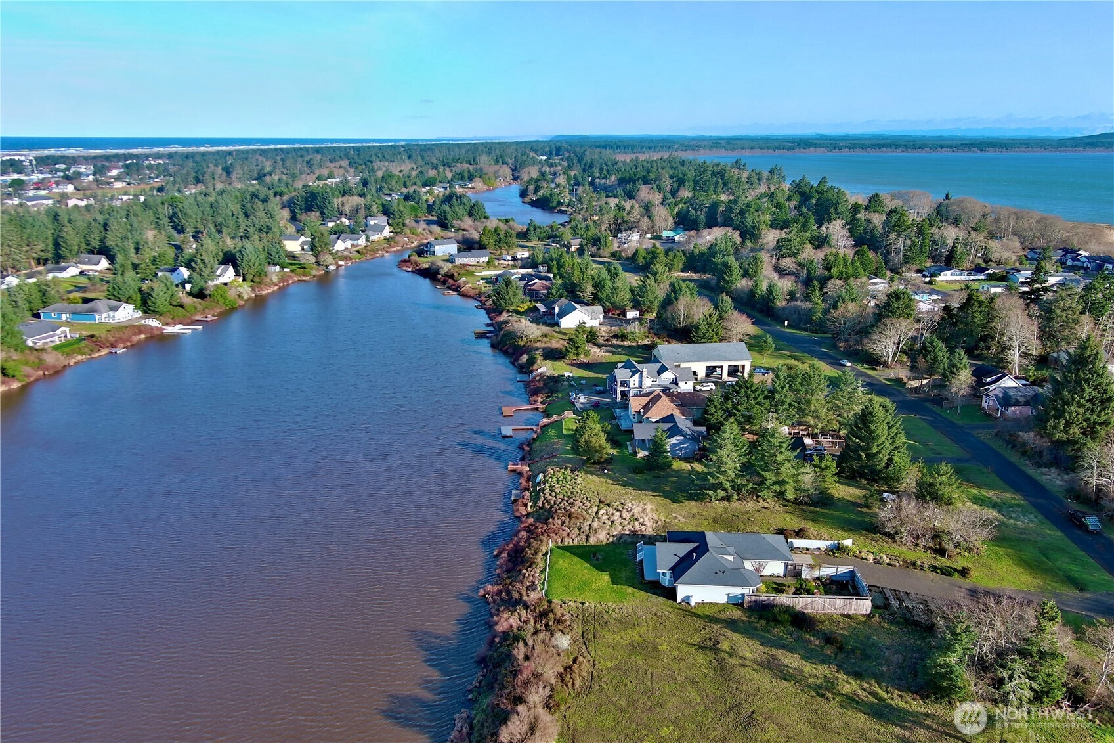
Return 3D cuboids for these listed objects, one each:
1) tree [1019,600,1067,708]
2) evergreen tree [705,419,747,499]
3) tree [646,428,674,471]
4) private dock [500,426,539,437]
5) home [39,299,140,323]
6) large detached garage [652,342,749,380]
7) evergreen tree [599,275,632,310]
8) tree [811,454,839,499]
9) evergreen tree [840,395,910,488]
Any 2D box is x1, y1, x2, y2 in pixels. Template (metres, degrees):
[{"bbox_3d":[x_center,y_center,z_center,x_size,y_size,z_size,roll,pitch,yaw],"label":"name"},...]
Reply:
[{"bbox_3d":[53.582,30.785,98.993,5.587,12.240,5.587,0,15,0],"label":"tree"},{"bbox_3d":[29.330,14.710,153.650,6.940,13.700,6.940,0,15,0],"label":"evergreen tree"},{"bbox_3d":[20.150,14.920,174.654,5.270,8.560,5.270,0,15,0],"label":"tree"},{"bbox_3d":[-8.631,13.687,201.910,8.500,1.000,6.600,0,15,-2],"label":"private dock"},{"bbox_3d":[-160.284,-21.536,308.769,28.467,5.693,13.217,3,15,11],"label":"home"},{"bbox_3d":[36.273,-2.989,226.496,22.620,8.270,11.290,-2,15,-8],"label":"large detached garage"},{"bbox_3d":[21.127,-29.036,325.029,12.307,12.640,12.307,0,15,0],"label":"evergreen tree"},{"bbox_3d":[48.867,18.642,162.742,5.070,7.720,5.070,0,15,0],"label":"tree"},{"bbox_3d":[57.411,12.080,162.029,12.762,16.314,12.762,0,15,0],"label":"evergreen tree"}]

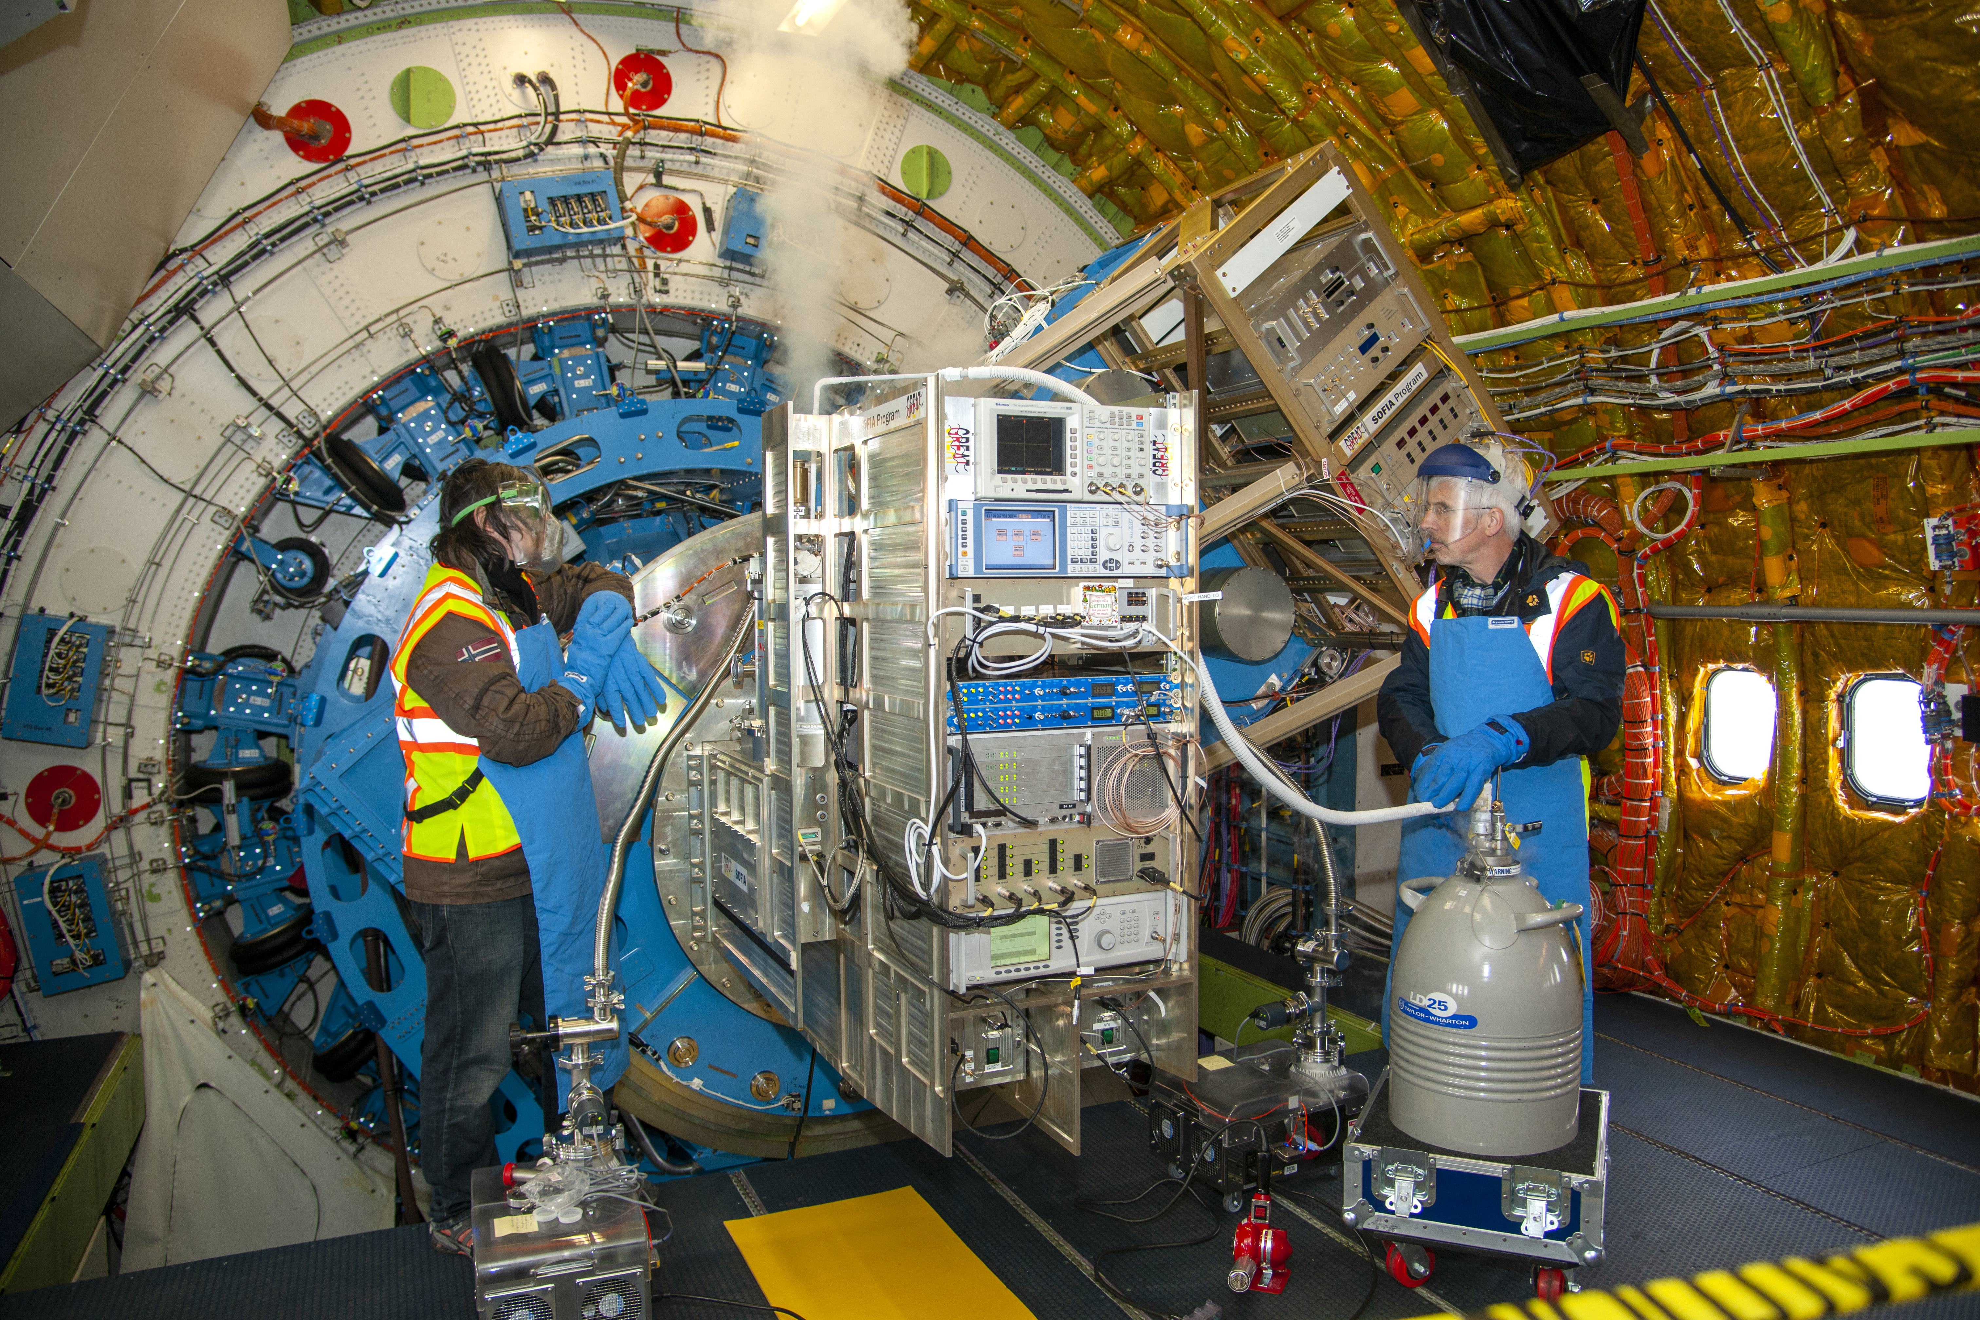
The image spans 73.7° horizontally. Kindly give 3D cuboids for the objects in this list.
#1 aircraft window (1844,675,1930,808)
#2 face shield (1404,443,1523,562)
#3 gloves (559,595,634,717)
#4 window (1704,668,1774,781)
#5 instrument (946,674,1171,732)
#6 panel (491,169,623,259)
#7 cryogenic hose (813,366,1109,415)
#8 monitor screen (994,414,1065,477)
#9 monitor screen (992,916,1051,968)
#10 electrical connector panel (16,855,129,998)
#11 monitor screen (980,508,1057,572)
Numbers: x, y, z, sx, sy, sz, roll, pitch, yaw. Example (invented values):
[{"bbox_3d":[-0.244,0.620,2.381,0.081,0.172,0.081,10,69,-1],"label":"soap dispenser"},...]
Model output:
[{"bbox_3d":[2.848,0.258,4.184,0.050,0.400,0.272,-2,4,-26],"label":"aircraft window"},{"bbox_3d":[1.093,-0.355,3.050,0.245,0.260,0.220,0,3,6],"label":"face shield"},{"bbox_3d":[-0.812,-0.015,2.720,0.110,0.240,0.120,17,-6,-20],"label":"gloves"},{"bbox_3d":[2.628,0.234,4.632,0.050,0.400,0.272,-2,4,-26],"label":"window"},{"bbox_3d":[0.066,0.069,2.533,0.483,0.089,0.360,-2,4,-26],"label":"instrument"},{"bbox_3d":[-1.569,-1.633,4.842,0.397,0.238,0.135,-15,9,-25],"label":"panel"},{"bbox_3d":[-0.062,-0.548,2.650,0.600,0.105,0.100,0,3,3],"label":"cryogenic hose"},{"bbox_3d":[0.071,-0.377,2.318,0.137,0.104,0.020,-2,3,-25],"label":"monitor screen"},{"bbox_3d":[0.055,0.495,2.333,0.116,0.088,0.020,-2,3,-25],"label":"monitor screen"},{"bbox_3d":[-2.979,0.859,4.297,0.226,0.395,0.135,-12,8,-25],"label":"electrical connector panel"},{"bbox_3d":[0.053,-0.206,2.282,0.145,0.109,0.020,-2,4,-26],"label":"monitor screen"}]

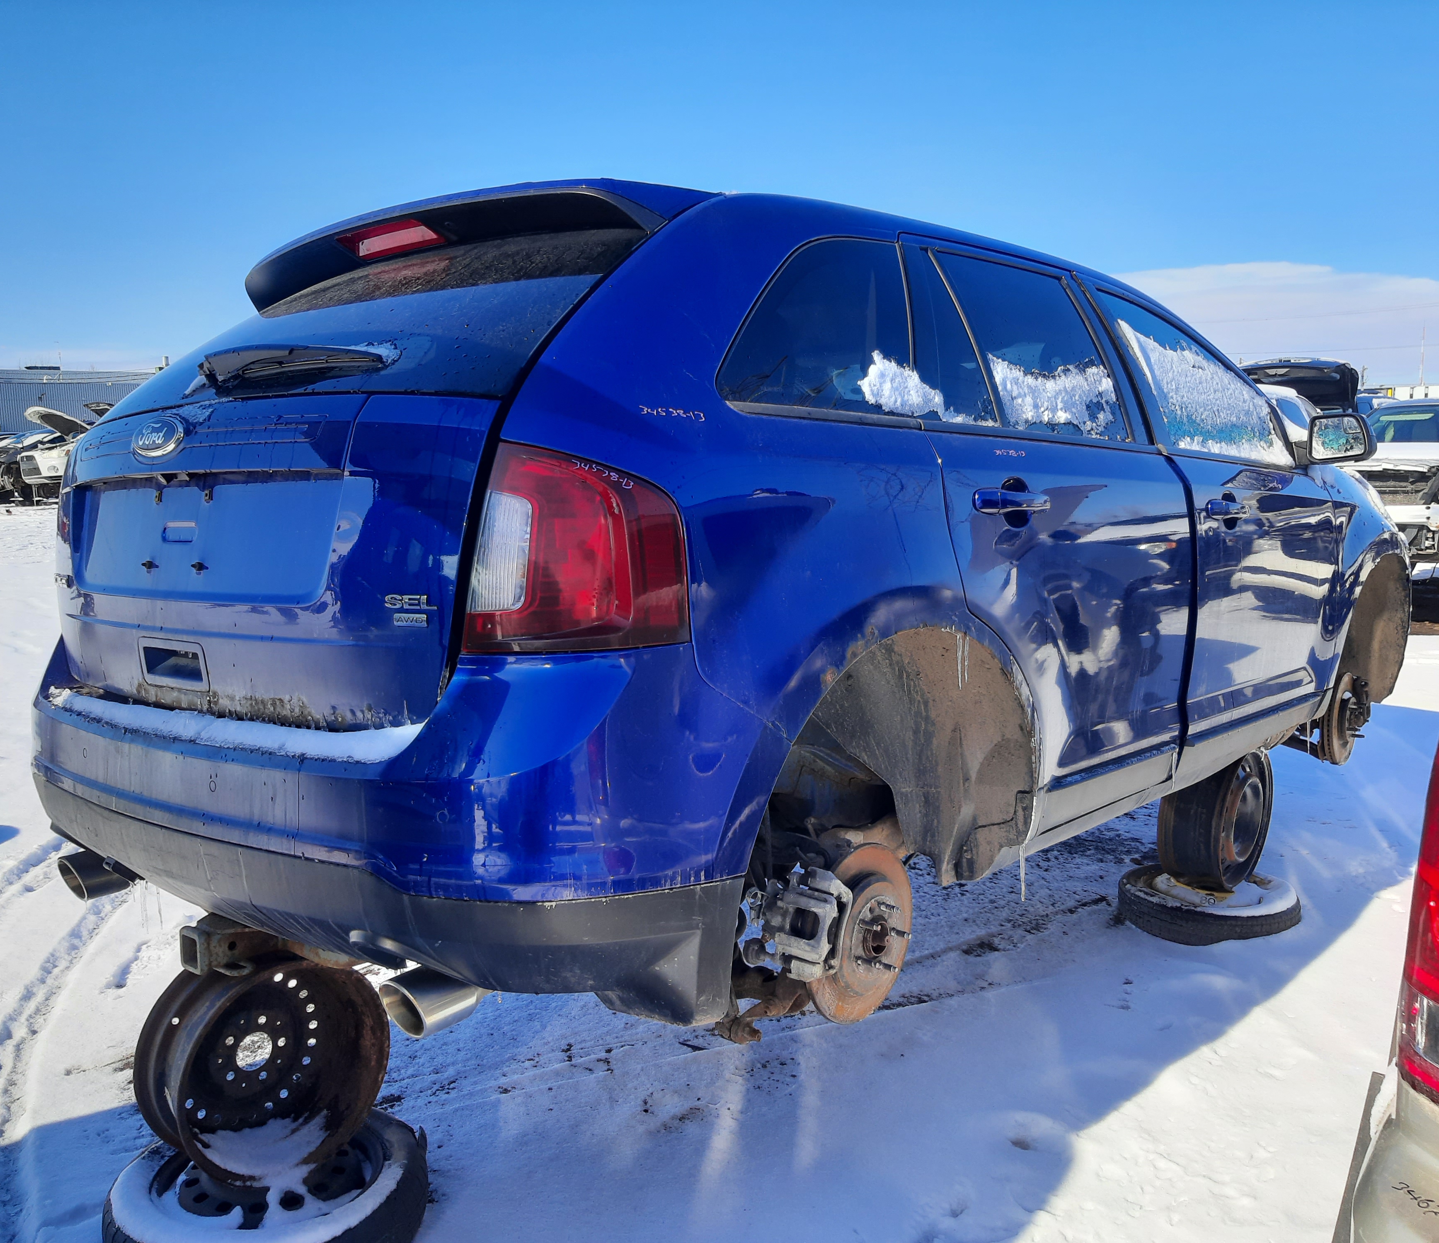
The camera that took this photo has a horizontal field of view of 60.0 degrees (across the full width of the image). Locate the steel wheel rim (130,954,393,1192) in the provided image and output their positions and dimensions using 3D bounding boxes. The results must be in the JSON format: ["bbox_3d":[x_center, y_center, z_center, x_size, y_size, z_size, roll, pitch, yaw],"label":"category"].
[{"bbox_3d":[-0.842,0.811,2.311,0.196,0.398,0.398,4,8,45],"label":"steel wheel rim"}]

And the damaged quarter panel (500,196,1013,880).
[{"bbox_3d":[0.096,-0.203,2.025,0.340,1.130,1.060,3,7,41],"label":"damaged quarter panel"}]

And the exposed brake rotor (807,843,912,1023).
[{"bbox_3d":[0.263,0.549,2.193,0.065,0.316,0.316,3,7,41],"label":"exposed brake rotor"}]

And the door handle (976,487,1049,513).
[{"bbox_3d":[0.528,-0.215,2.251,0.048,0.047,0.265,3,6,42],"label":"door handle"}]

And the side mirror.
[{"bbox_3d":[1.775,-0.518,3.534,0.200,0.150,0.120,3,6,42],"label":"side mirror"}]

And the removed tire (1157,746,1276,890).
[{"bbox_3d":[1.493,0.574,3.736,0.185,0.430,0.430,10,12,41],"label":"removed tire"}]

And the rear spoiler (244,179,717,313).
[{"bbox_3d":[-0.526,-0.752,2.480,1.280,0.190,0.380,3,7,41],"label":"rear spoiler"}]

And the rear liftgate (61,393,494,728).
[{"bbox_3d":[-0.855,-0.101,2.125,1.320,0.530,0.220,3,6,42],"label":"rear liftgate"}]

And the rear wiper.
[{"bbox_3d":[-0.689,-0.405,1.983,0.460,0.065,0.075,2,6,35],"label":"rear wiper"}]

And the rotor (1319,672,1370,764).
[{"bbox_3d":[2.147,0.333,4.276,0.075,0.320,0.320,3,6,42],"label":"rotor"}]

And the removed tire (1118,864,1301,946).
[{"bbox_3d":[1.528,0.878,3.880,0.540,0.120,0.540,-1,7,0],"label":"removed tire"}]

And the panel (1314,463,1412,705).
[{"bbox_3d":[2.100,-0.143,4.208,0.240,0.740,1.080,3,7,41],"label":"panel"}]

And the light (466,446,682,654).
[{"bbox_3d":[-0.195,-0.103,1.677,0.280,0.285,0.210,3,6,42],"label":"light"}]

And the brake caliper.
[{"bbox_3d":[0.131,0.527,2.119,0.168,0.173,0.115,3,7,41],"label":"brake caliper"}]

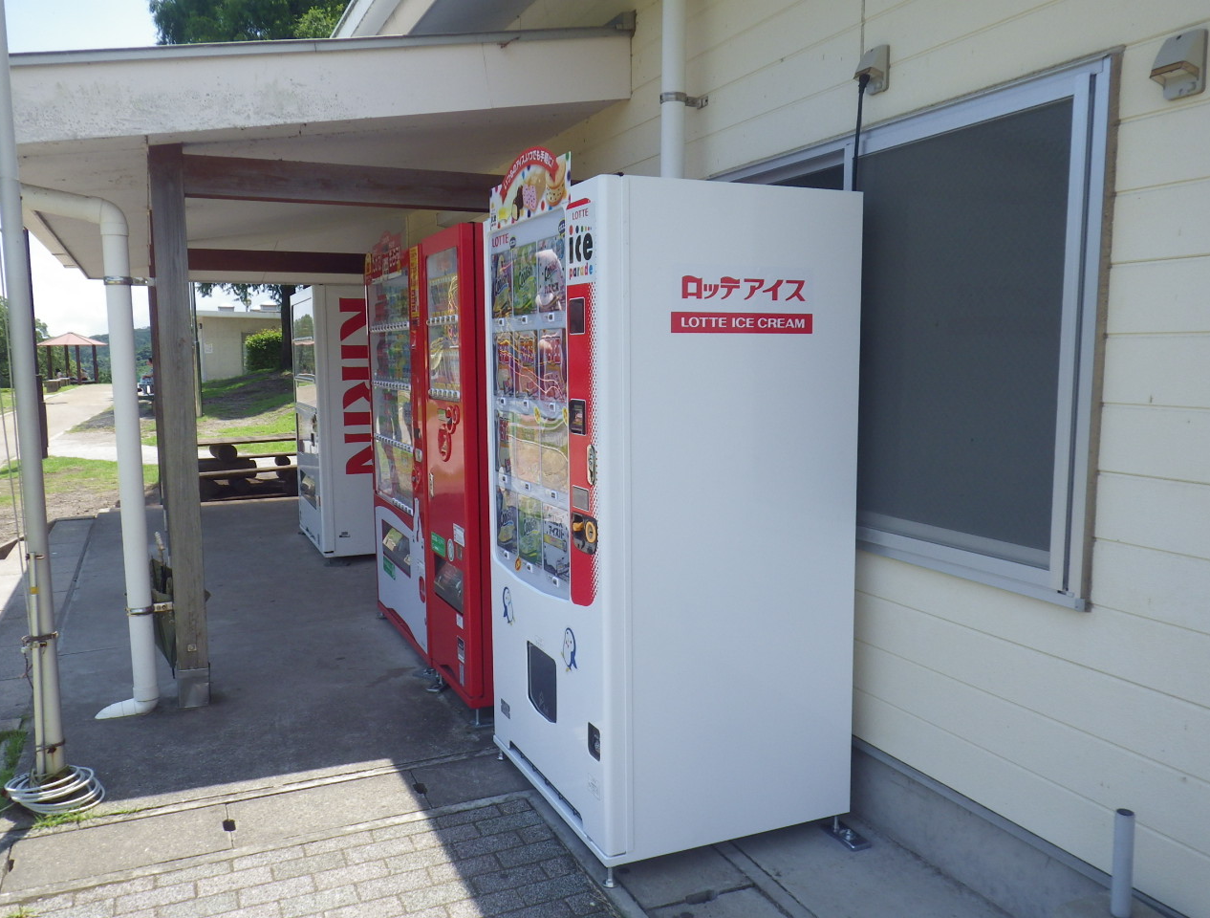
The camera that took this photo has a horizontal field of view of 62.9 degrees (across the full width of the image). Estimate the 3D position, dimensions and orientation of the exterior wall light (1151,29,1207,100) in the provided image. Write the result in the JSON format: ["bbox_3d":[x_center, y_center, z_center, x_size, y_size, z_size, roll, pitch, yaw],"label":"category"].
[{"bbox_3d":[1.135,-0.781,1.964,0.056,0.120,0.092,-3,7,-24],"label":"exterior wall light"}]

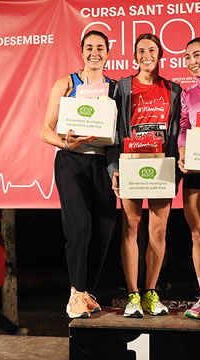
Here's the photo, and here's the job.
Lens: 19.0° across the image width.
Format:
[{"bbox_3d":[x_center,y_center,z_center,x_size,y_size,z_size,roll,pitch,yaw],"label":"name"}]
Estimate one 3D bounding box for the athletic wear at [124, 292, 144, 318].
[{"bbox_3d":[0.194,0.739,3.557,0.100,0.120,0.270,0,-4,-4],"label":"athletic wear"}]

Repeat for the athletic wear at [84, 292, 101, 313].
[{"bbox_3d":[-0.075,0.753,3.737,0.100,0.120,0.270,3,-5,-30],"label":"athletic wear"}]

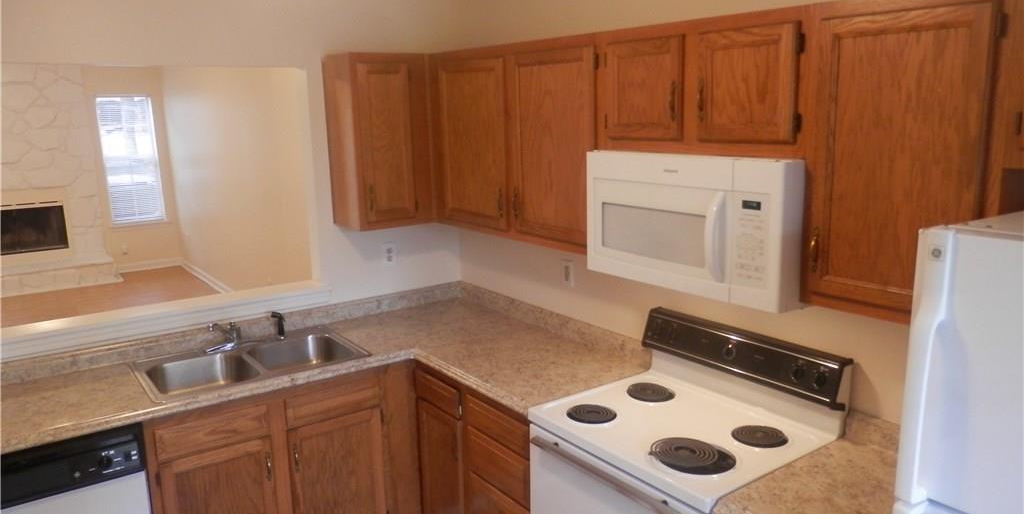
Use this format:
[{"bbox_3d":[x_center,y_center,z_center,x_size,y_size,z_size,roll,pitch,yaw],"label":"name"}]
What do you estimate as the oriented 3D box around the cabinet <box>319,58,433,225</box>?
[{"bbox_3d":[-0.596,-0.525,3.363,0.380,0.750,0.322,-9,14,-35],"label":"cabinet"}]

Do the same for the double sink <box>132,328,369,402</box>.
[{"bbox_3d":[-1.049,0.503,3.001,0.825,0.187,0.530,-9,14,-35],"label":"double sink"}]

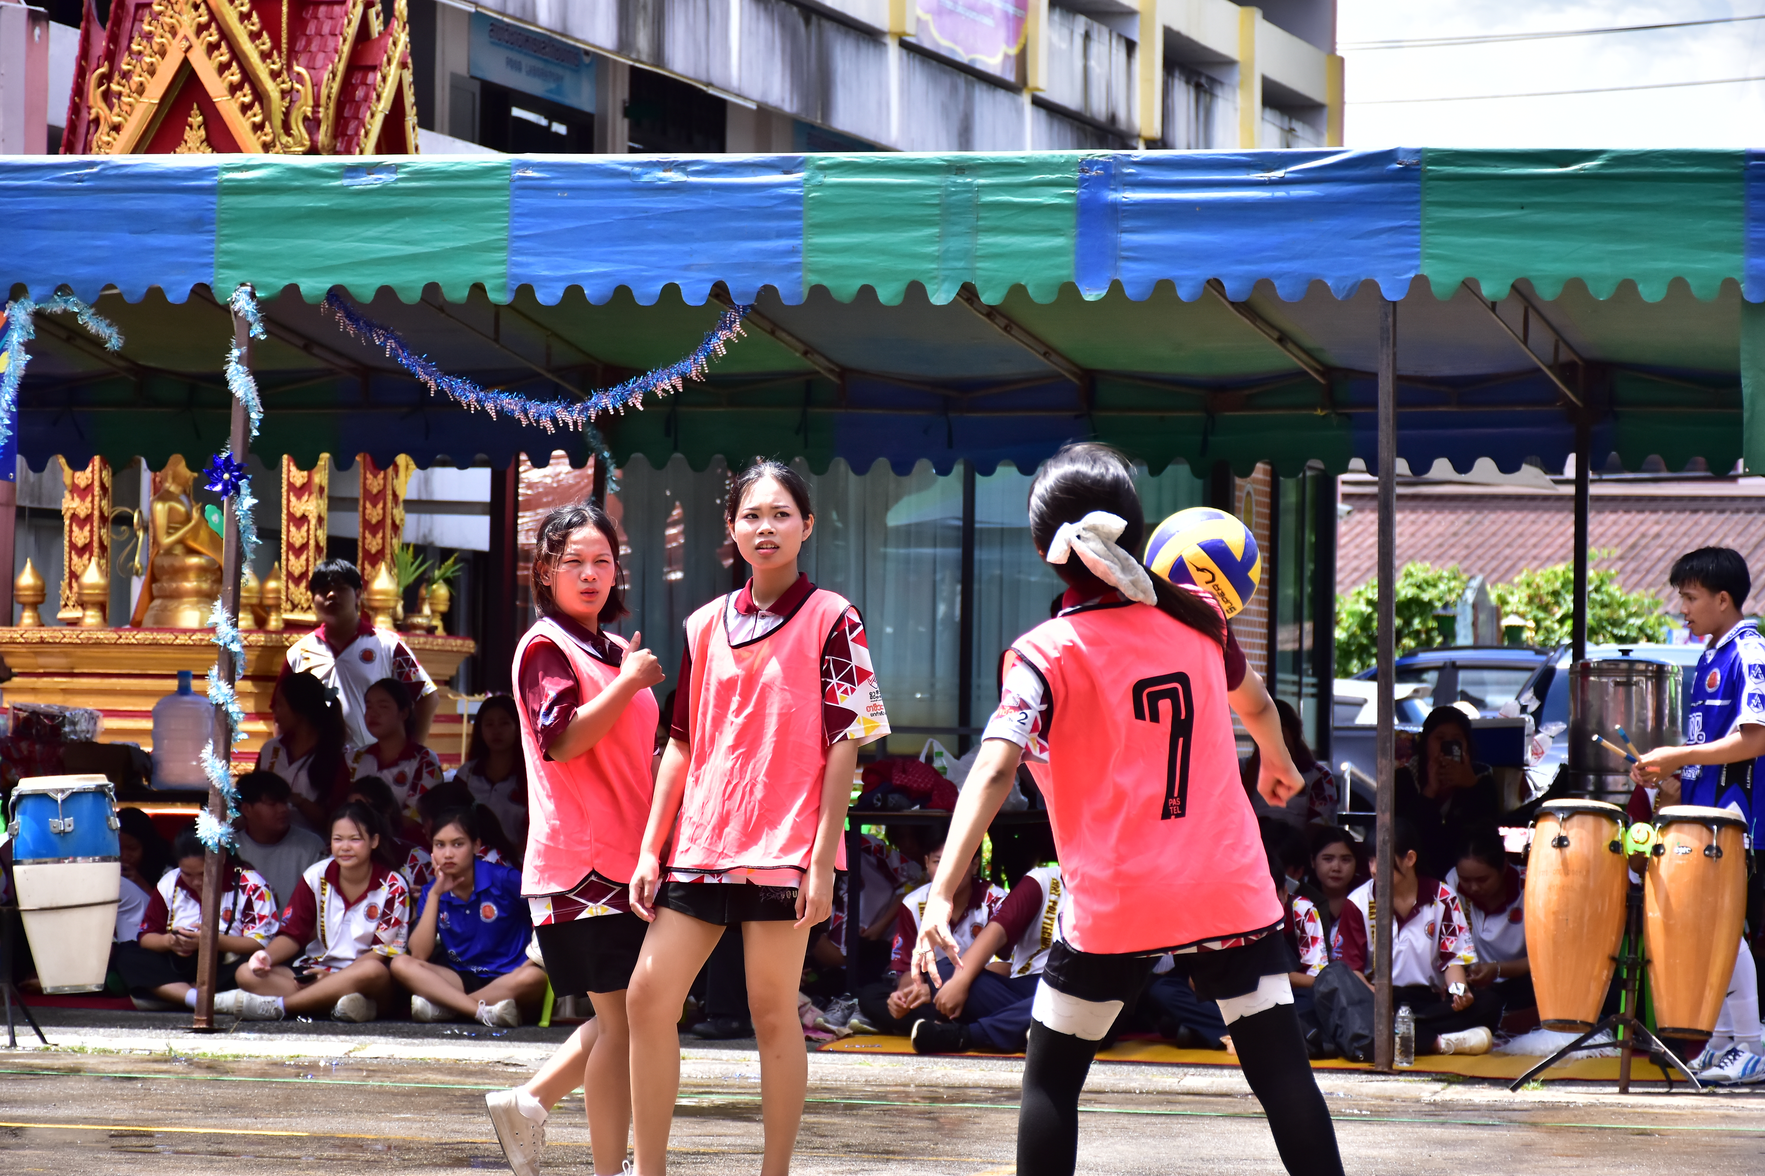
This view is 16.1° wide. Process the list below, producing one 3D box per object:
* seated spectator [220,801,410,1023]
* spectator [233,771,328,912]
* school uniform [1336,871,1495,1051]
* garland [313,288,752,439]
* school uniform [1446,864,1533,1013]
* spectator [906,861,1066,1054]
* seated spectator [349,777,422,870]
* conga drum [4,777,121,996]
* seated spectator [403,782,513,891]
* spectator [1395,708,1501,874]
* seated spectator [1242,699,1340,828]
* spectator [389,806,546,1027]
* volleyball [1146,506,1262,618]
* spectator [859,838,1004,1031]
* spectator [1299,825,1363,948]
[{"bbox_3d":[-1.945,1.115,21.500,0.610,0.770,0.700,1,-1,14],"label":"seated spectator"},{"bbox_3d":[-2.307,1.155,23.700,0.550,0.900,0.650,1,-2,3],"label":"spectator"},{"bbox_3d":[1.878,1.305,22.000,0.580,0.620,0.600,1,-2,10],"label":"school uniform"},{"bbox_3d":[-1.147,-0.758,20.600,1.460,0.500,0.130,0,-1,18],"label":"garland"},{"bbox_3d":[2.075,1.189,20.800,0.520,0.540,0.550,1,-2,20],"label":"school uniform"},{"bbox_3d":[0.453,1.091,20.350,0.620,0.820,0.700,0,-2,36],"label":"spectator"},{"bbox_3d":[-1.778,1.097,22.400,0.580,0.840,0.660,0,-1,23],"label":"seated spectator"},{"bbox_3d":[-2.578,0.931,19.600,0.360,0.690,0.360,-3,1,6],"label":"conga drum"},{"bbox_3d":[-1.524,1.107,22.300,0.580,0.820,0.660,0,-1,30],"label":"seated spectator"},{"bbox_3d":[2.189,1.086,24.200,0.500,1.250,0.750,1,-2,3],"label":"spectator"},{"bbox_3d":[1.414,0.957,21.600,0.450,1.150,0.700,1,-2,20],"label":"seated spectator"},{"bbox_3d":[-1.424,1.129,21.400,0.550,0.760,0.670,1,-1,9],"label":"spectator"},{"bbox_3d":[0.576,-0.040,11.200,0.210,0.210,0.210,1,-1,0],"label":"volleyball"},{"bbox_3d":[0.221,1.245,22.400,0.620,0.750,0.650,1,-2,5],"label":"spectator"},{"bbox_3d":[1.654,1.261,22.800,0.520,0.790,0.650,1,-2,8],"label":"spectator"}]

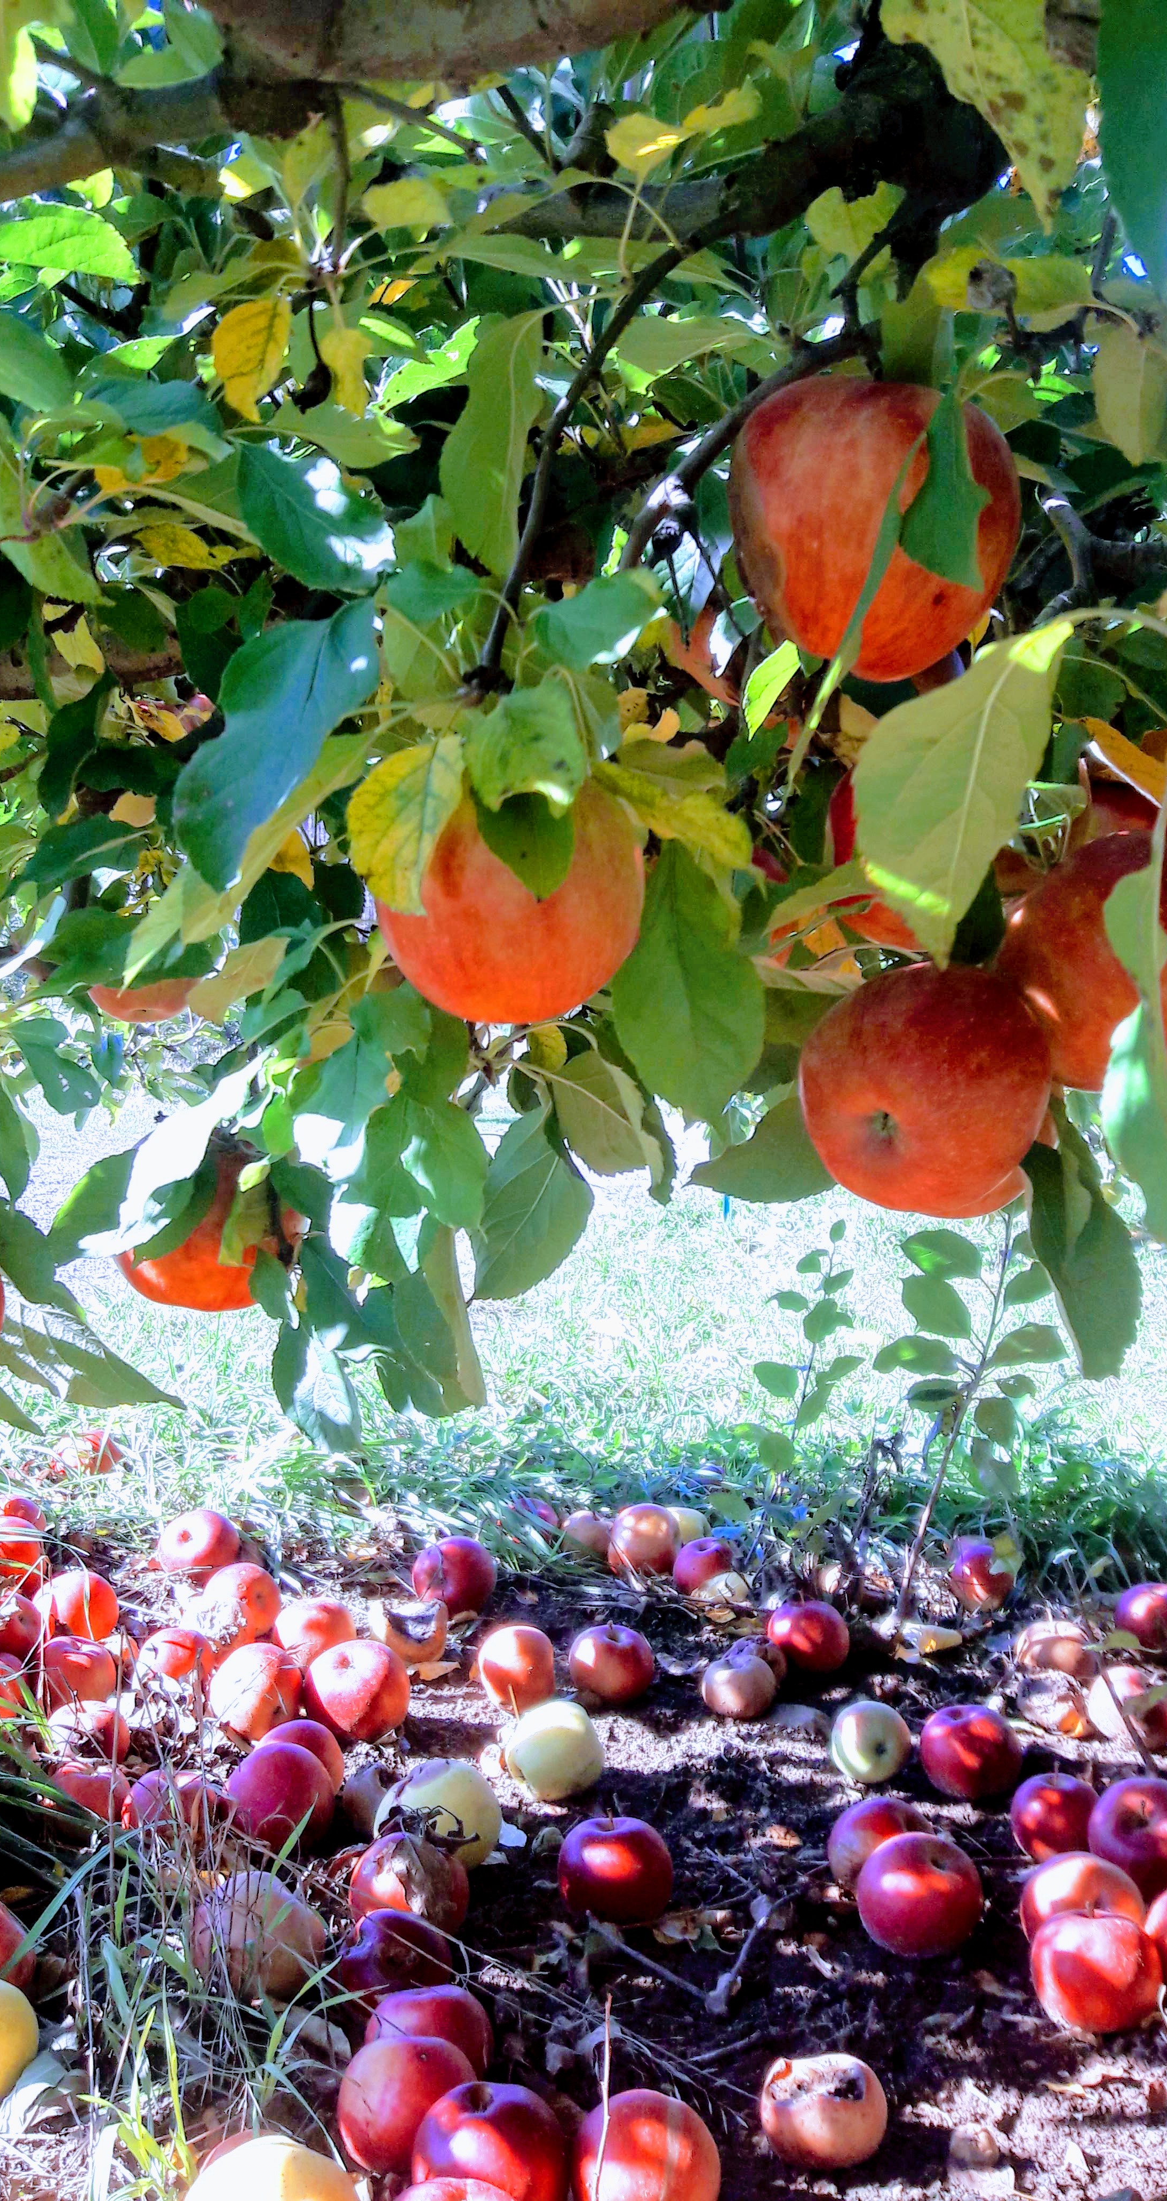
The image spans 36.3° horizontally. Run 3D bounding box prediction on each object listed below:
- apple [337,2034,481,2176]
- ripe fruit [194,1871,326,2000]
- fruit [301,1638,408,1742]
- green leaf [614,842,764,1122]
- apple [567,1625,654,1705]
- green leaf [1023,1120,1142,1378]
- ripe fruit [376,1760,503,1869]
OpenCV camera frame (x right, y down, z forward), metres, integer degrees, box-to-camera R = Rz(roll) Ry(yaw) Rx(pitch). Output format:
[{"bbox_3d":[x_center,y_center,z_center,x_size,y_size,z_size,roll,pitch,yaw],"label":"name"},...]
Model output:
[{"bbox_3d":[-0.092,0.526,0.931,0.072,0.069,0.072,2,3,0],"label":"apple"},{"bbox_3d":[-0.194,0.500,1.066,0.078,0.072,0.078,0,3,-10],"label":"ripe fruit"},{"bbox_3d":[-0.183,0.480,1.448,0.085,0.079,0.085,-15,38,0],"label":"fruit"},{"bbox_3d":[0.034,-0.040,0.575,0.049,0.093,0.020,-6,6,8],"label":"green leaf"},{"bbox_3d":[0.025,0.497,1.571,0.075,0.068,0.075,0,3,0],"label":"apple"},{"bbox_3d":[0.160,0.048,0.570,0.034,0.083,0.024,-14,0,16],"label":"green leaf"},{"bbox_3d":[-0.094,0.469,1.170,0.083,0.075,0.083,-15,6,0],"label":"ripe fruit"}]

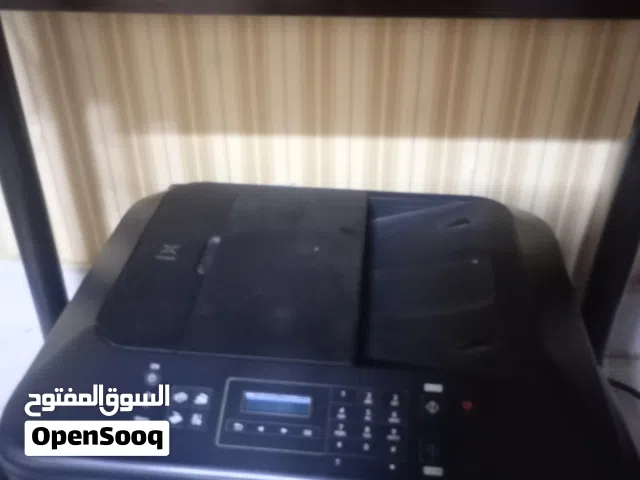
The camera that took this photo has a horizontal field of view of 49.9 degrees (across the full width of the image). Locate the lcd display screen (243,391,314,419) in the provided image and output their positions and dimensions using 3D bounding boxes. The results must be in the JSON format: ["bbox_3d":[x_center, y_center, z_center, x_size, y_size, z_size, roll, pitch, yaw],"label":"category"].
[{"bbox_3d":[-0.032,0.122,0.511,0.050,0.004,0.015,4,59,4],"label":"lcd display screen"}]

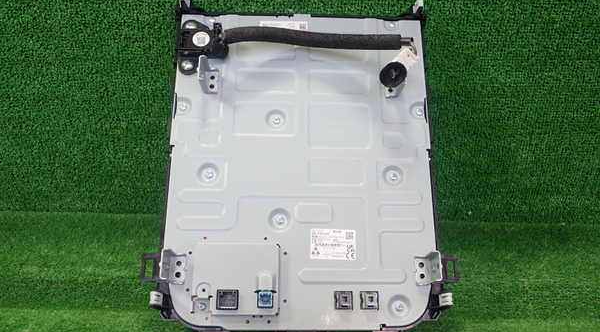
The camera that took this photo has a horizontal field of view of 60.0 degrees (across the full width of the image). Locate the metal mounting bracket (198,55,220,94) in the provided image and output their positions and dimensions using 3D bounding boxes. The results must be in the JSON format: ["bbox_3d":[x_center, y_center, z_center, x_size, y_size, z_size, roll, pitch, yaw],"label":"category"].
[{"bbox_3d":[-0.082,-0.081,0.469,0.015,0.024,0.028,1,-16,-2],"label":"metal mounting bracket"}]

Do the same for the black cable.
[{"bbox_3d":[0.016,-0.118,0.482,0.174,0.019,0.017,1,-19,-2],"label":"black cable"}]

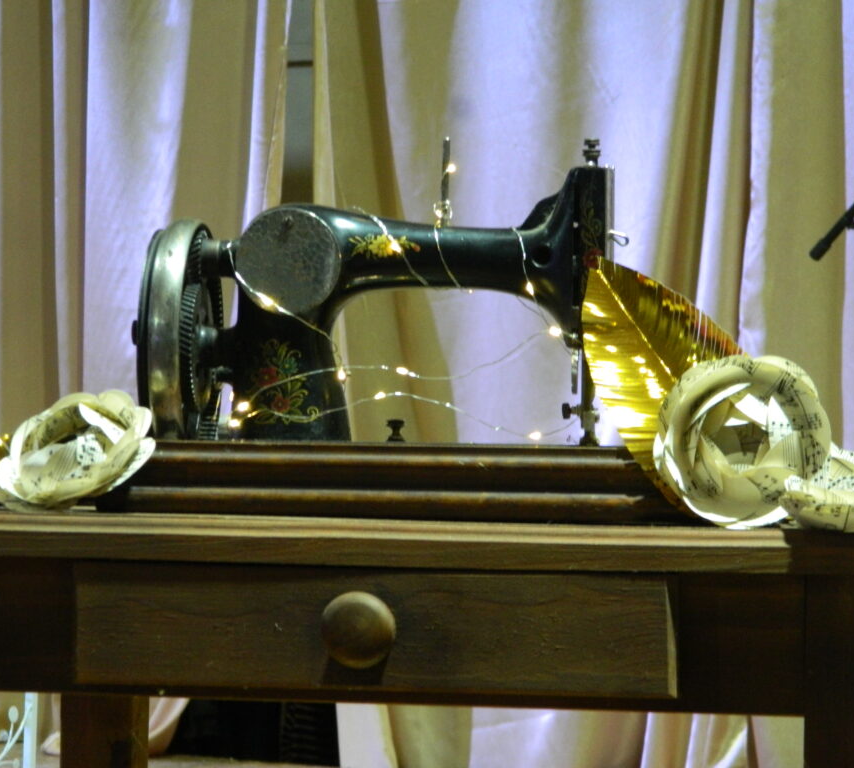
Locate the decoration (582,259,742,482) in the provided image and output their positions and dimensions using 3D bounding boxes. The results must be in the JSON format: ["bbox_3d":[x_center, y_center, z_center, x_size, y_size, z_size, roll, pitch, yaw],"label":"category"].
[{"bbox_3d":[0.166,-0.005,2.640,0.108,0.188,0.045,-35,-12,1],"label":"decoration"}]

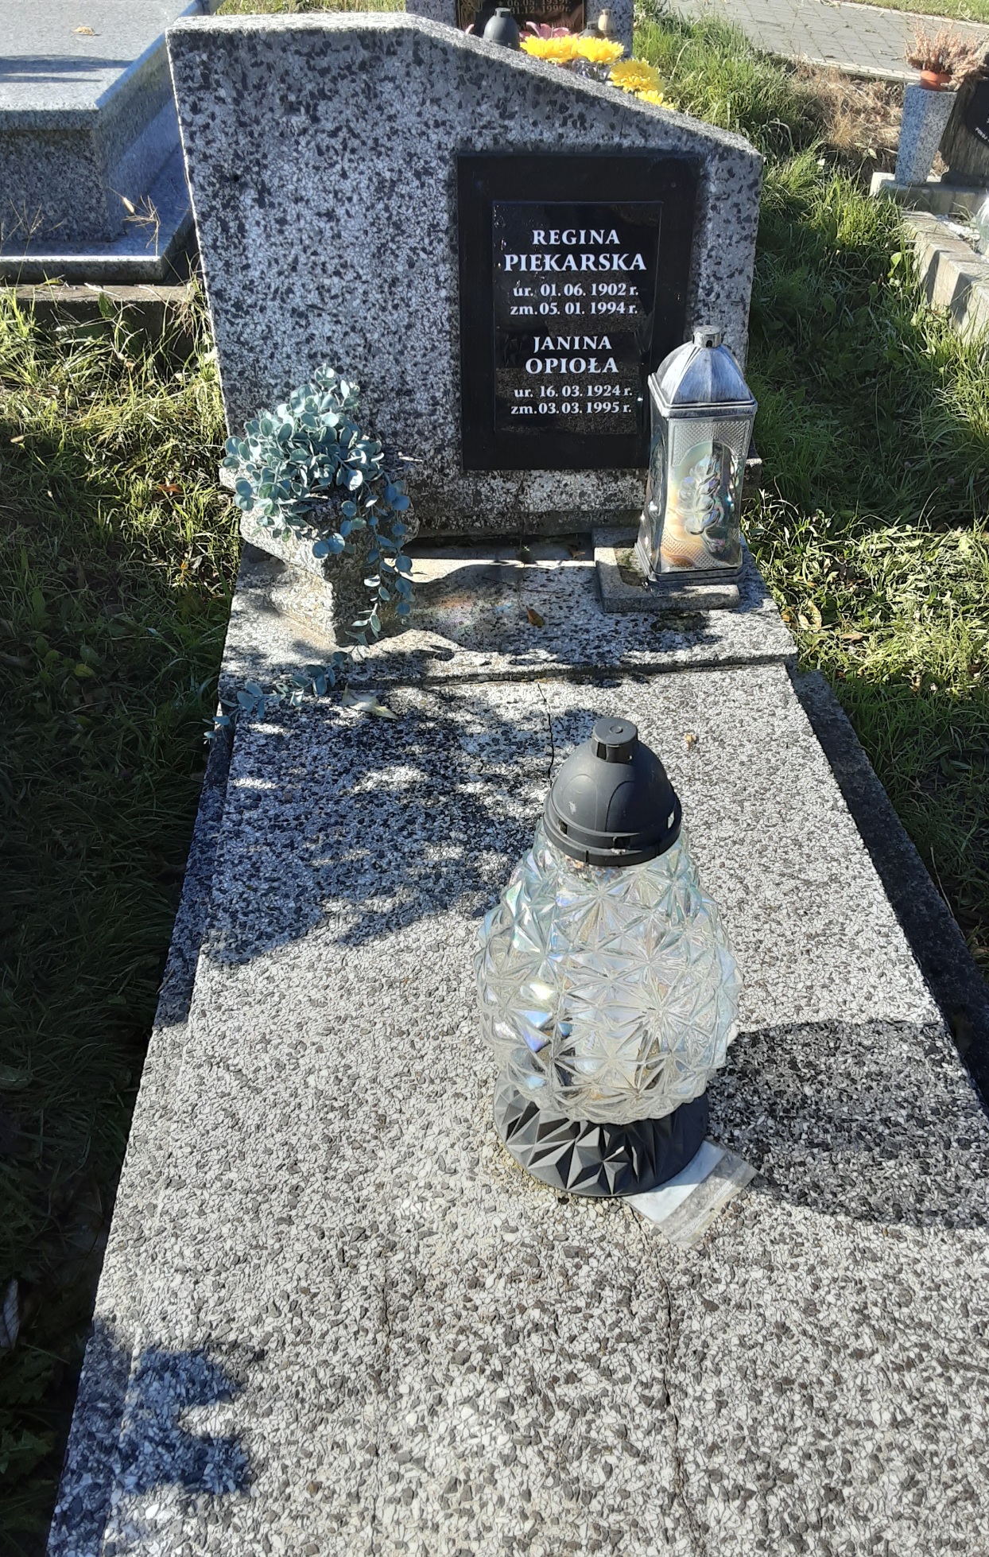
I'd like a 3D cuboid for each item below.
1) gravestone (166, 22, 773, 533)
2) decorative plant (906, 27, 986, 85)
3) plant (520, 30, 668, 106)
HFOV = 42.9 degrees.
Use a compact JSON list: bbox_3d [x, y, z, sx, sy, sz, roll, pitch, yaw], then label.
[{"bbox_3d":[-0.022,-0.674,1.753,0.728,0.660,0.137,-2,36,-2],"label":"gravestone"},{"bbox_3d":[1.335,-2.145,3.779,0.254,0.186,0.234,-2,36,-2],"label":"decorative plant"},{"bbox_3d":[0.242,-1.706,3.127,0.371,0.264,0.274,-2,36,-2],"label":"plant"}]

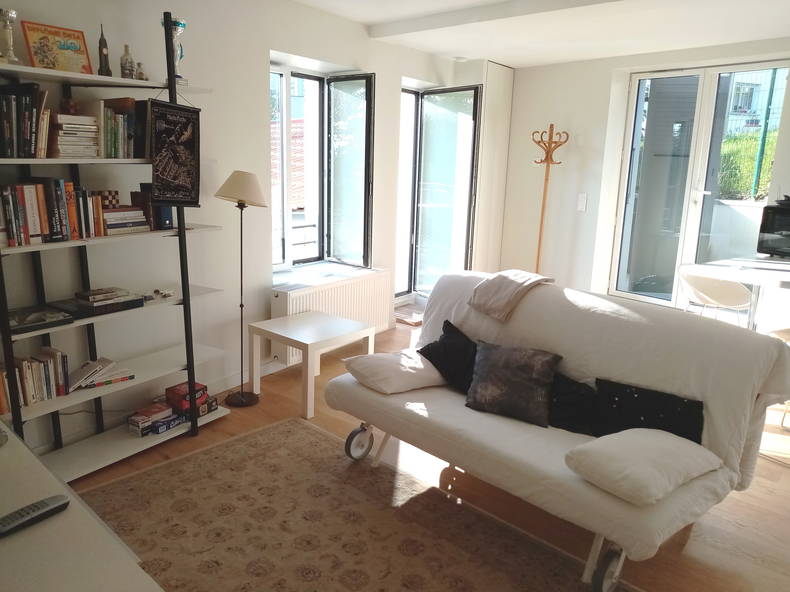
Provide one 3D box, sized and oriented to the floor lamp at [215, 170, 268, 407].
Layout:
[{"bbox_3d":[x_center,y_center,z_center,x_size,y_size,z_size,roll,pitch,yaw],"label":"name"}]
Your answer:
[{"bbox_3d":[-0.920,-0.029,3.532,0.330,1.385,0.330,11,16,34],"label":"floor lamp"}]

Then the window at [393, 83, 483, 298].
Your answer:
[{"bbox_3d":[0.278,-0.851,5.364,0.850,2.000,0.950,11,16,34],"label":"window"}]

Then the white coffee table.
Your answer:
[{"bbox_3d":[-0.531,0.407,3.764,0.550,0.450,0.550,13,17,38],"label":"white coffee table"}]

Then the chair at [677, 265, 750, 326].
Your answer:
[{"bbox_3d":[2.314,0.192,4.346,0.530,0.770,0.540,10,16,30],"label":"chair"}]

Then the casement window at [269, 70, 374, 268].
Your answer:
[{"bbox_3d":[-0.627,-0.894,4.305,0.560,1.470,1.000,11,16,34],"label":"casement window"}]

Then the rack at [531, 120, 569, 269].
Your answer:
[{"bbox_3d":[1.434,-0.725,5.780,0.460,1.838,0.460,-9,18,-39],"label":"rack"}]

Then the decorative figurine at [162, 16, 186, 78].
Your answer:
[{"bbox_3d":[-1.065,-1.183,2.861,0.120,0.298,0.120,11,16,34],"label":"decorative figurine"}]

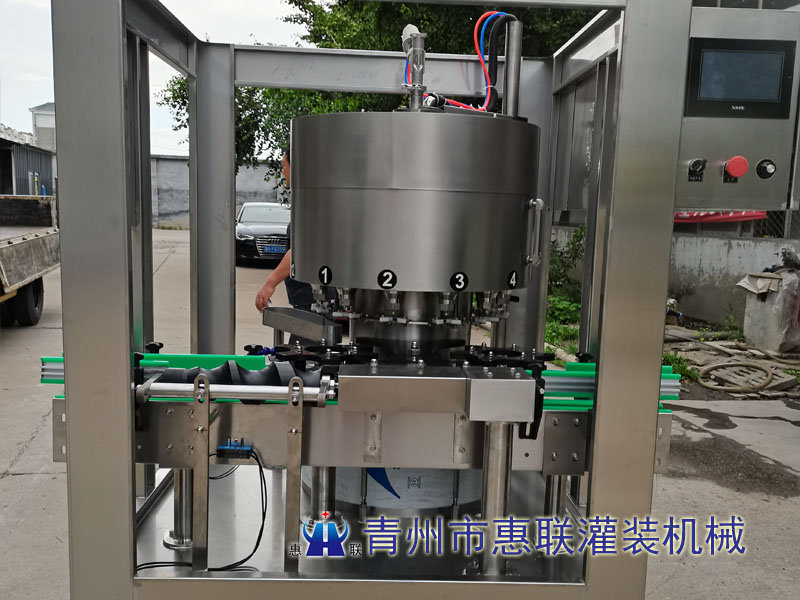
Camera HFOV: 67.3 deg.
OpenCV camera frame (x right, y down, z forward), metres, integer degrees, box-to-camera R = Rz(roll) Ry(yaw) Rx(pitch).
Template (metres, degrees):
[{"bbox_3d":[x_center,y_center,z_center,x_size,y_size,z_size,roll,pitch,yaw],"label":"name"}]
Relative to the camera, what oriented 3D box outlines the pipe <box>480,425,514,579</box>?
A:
[{"bbox_3d":[0.201,0.400,1.230,0.047,0.319,0.047,1,8,-3],"label":"pipe"}]

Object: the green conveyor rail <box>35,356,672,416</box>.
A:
[{"bbox_3d":[-0.068,0.173,1.331,1.348,0.096,0.140,1,8,-3],"label":"green conveyor rail"}]

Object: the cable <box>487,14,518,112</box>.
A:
[{"bbox_3d":[0.255,-0.583,1.486,0.077,0.231,0.050,1,8,-3],"label":"cable"}]

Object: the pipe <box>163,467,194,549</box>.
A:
[{"bbox_3d":[-0.472,0.434,1.316,0.094,0.187,0.094,1,8,-3],"label":"pipe"}]

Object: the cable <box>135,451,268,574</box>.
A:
[{"bbox_3d":[-0.400,0.430,1.226,0.261,0.226,0.090,1,8,-3],"label":"cable"}]

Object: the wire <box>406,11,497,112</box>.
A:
[{"bbox_3d":[0.127,-0.586,1.479,0.212,0.235,0.090,1,8,-3],"label":"wire"}]

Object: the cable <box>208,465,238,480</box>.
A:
[{"bbox_3d":[-0.382,0.372,1.300,0.068,0.039,0.050,1,8,-3],"label":"cable"}]

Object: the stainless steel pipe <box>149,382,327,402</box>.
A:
[{"bbox_3d":[-0.320,0.181,1.174,0.340,0.028,0.028,2,8,-3],"label":"stainless steel pipe"}]

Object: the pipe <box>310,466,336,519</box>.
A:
[{"bbox_3d":[-0.178,0.447,1.423,0.060,0.140,0.060,1,8,-3],"label":"pipe"}]

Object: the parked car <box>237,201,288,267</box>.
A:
[{"bbox_3d":[-3.283,-1.773,15.511,1.870,1.460,5.000,0,8,-13],"label":"parked car"}]

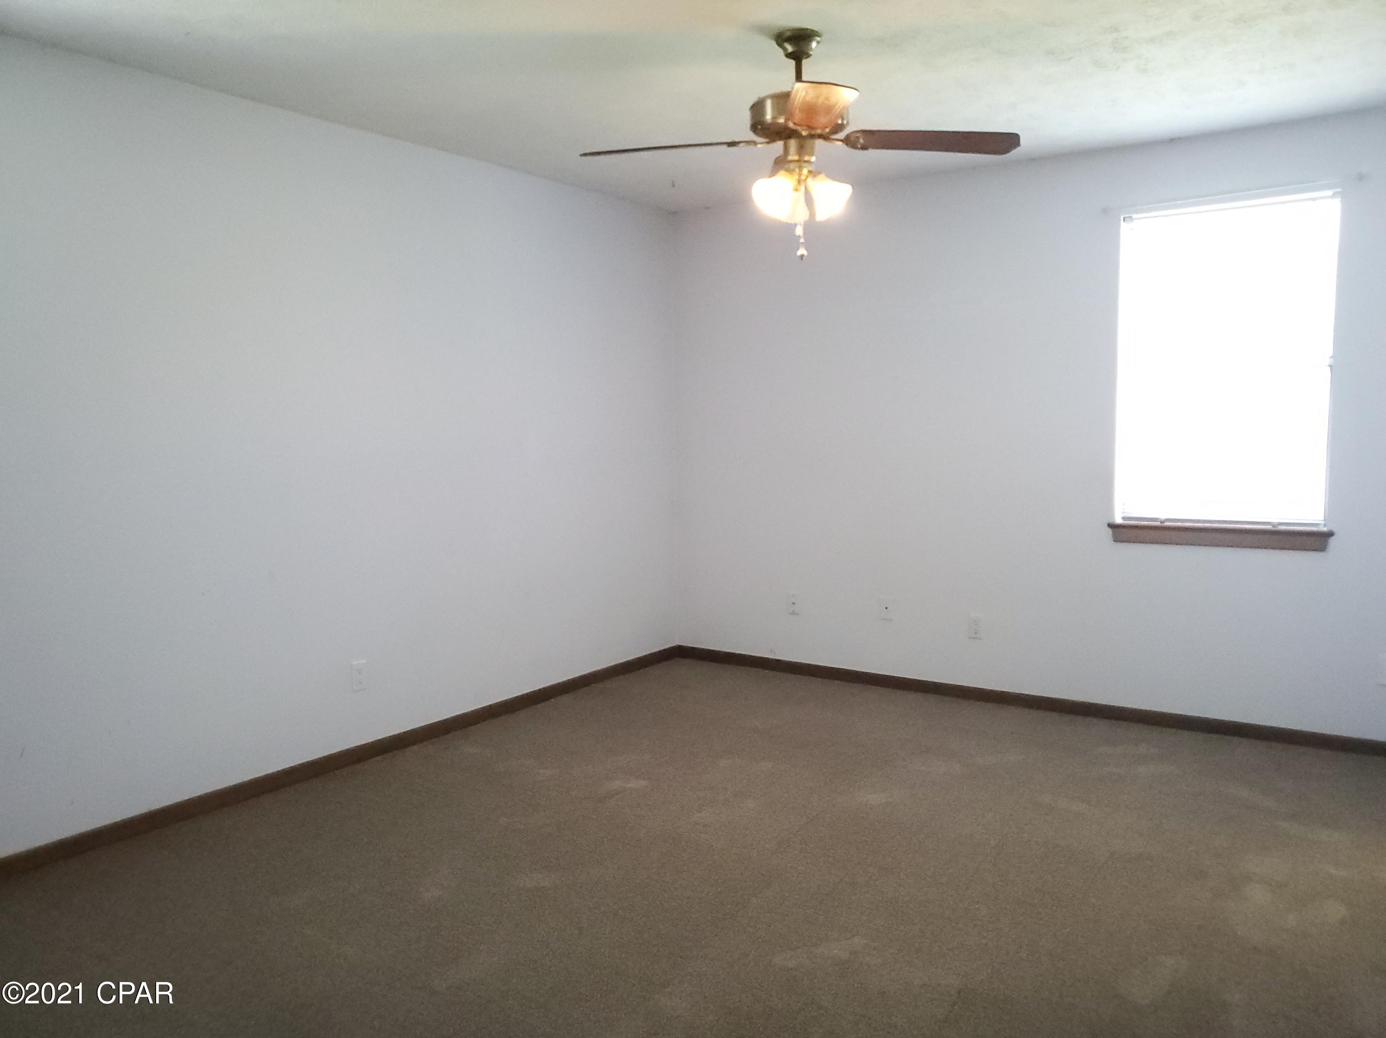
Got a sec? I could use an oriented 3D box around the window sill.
[{"bbox_3d":[2.128,0.069,4.227,0.815,0.080,0.115,3,6,35],"label":"window sill"}]

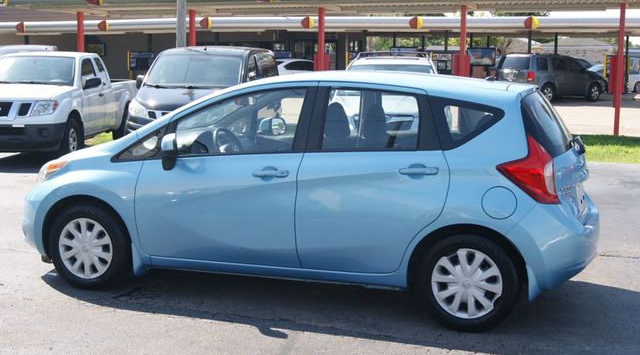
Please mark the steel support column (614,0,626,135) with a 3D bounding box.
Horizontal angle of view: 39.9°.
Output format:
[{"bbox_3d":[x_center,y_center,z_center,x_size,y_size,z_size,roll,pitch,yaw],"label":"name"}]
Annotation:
[{"bbox_3d":[6.463,-2.327,19.000,0.115,2.858,0.115,4,8,28],"label":"steel support column"}]

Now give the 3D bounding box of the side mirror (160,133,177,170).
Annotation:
[{"bbox_3d":[-0.967,-0.160,5.640,0.110,0.220,0.180,1,7,1],"label":"side mirror"}]

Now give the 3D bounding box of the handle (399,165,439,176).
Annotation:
[{"bbox_3d":[0.578,-0.034,5.143,0.240,0.047,0.055,3,8,19],"label":"handle"}]

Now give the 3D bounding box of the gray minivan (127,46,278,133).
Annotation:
[{"bbox_3d":[-1.805,-1.263,14.924,1.750,1.870,4.700,1,7,5],"label":"gray minivan"}]

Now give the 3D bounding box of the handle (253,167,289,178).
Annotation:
[{"bbox_3d":[-0.303,-0.019,5.452,0.240,0.050,0.055,3,8,19],"label":"handle"}]

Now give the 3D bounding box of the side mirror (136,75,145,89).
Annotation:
[{"bbox_3d":[-3.121,-1.668,15.400,0.220,0.240,0.150,1,7,3],"label":"side mirror"}]

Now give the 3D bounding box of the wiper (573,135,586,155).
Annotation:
[{"bbox_3d":[1.691,-0.210,5.773,0.090,0.110,0.330,3,8,19],"label":"wiper"}]

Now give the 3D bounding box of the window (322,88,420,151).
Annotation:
[{"bbox_3d":[0.321,-0.350,5.381,0.590,0.380,0.050,3,-11,19],"label":"window"}]

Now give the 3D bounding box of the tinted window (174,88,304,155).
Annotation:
[{"bbox_3d":[-0.529,-0.368,5.654,0.880,0.460,0.080,3,-10,21],"label":"tinted window"}]

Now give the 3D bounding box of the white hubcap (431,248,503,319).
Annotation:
[{"bbox_3d":[0.860,0.616,5.126,0.415,0.415,0.060,3,8,20],"label":"white hubcap"}]

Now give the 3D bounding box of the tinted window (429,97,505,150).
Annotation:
[{"bbox_3d":[0.856,-0.319,5.220,0.440,0.320,0.060,2,-12,13],"label":"tinted window"}]

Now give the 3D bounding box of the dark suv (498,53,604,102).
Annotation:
[{"bbox_3d":[8.830,-3.710,33.000,4.440,1.730,1.810,-4,9,-35],"label":"dark suv"}]

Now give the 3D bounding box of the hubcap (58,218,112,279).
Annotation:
[{"bbox_3d":[-1.594,0.485,6.016,0.410,0.410,0.060,3,8,19],"label":"hubcap"}]

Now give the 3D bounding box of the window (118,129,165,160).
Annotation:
[{"bbox_3d":[-1.176,-0.229,5.860,0.350,0.235,0.070,2,-11,25],"label":"window"}]

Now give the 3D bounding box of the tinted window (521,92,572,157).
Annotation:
[{"bbox_3d":[1.498,-0.372,5.639,0.140,0.430,1.120,-24,-2,21],"label":"tinted window"}]

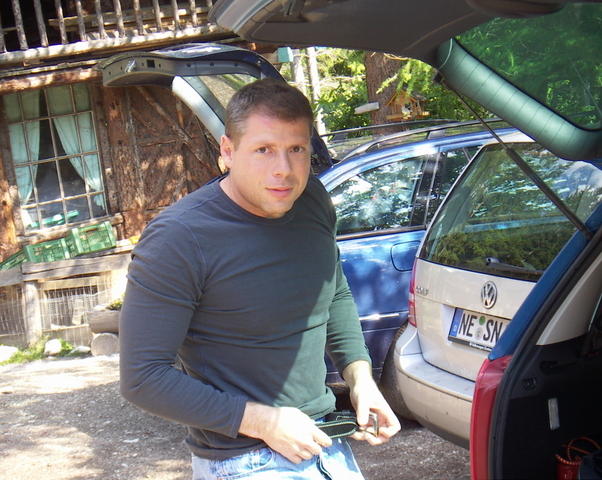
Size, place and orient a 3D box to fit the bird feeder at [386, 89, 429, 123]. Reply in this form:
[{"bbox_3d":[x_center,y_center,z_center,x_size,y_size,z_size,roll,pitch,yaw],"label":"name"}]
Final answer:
[{"bbox_3d":[0.972,-1.219,13.000,0.310,0.285,0.290,0,8,28],"label":"bird feeder"}]

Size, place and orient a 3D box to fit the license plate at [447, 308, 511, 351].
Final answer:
[{"bbox_3d":[0.687,0.333,5.078,0.020,0.122,0.525,16,-2,-28],"label":"license plate"}]

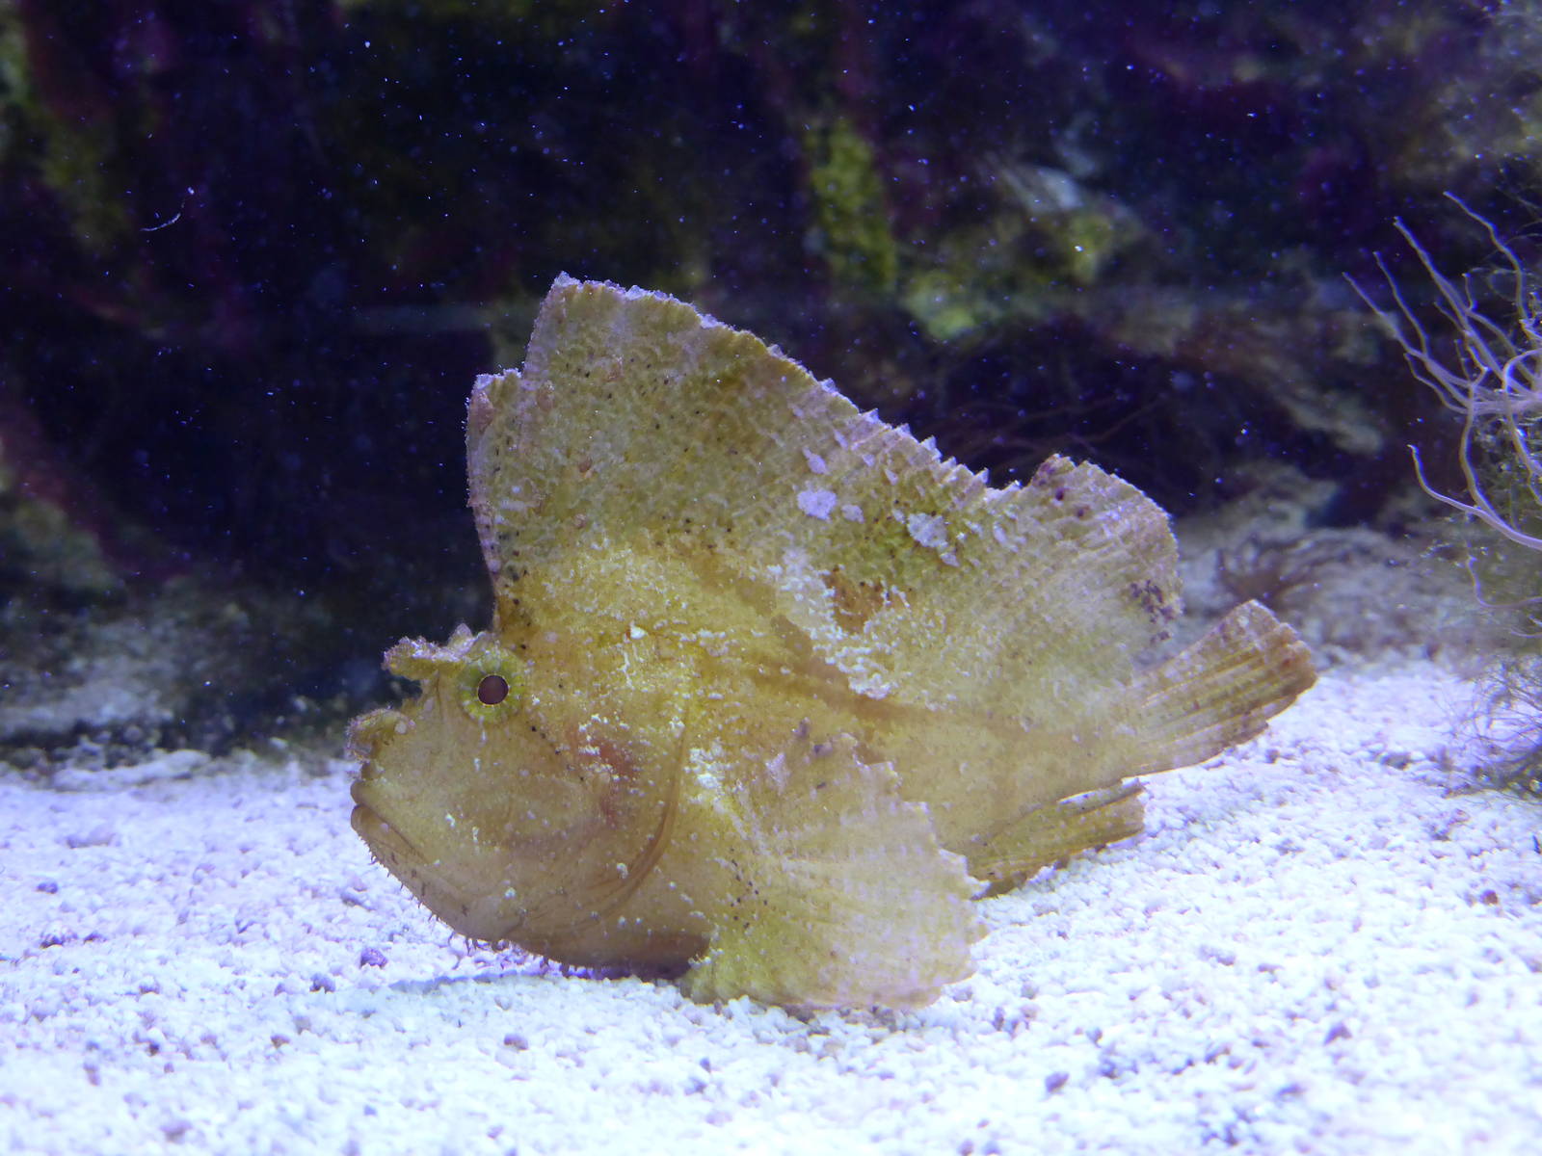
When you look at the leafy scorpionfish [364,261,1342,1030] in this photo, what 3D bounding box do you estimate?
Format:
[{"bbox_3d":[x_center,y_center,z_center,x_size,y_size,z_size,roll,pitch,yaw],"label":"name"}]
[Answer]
[{"bbox_3d":[0.010,0.004,0.236,0.100,0.065,0.035,-3,9,-23],"label":"leafy scorpionfish"}]

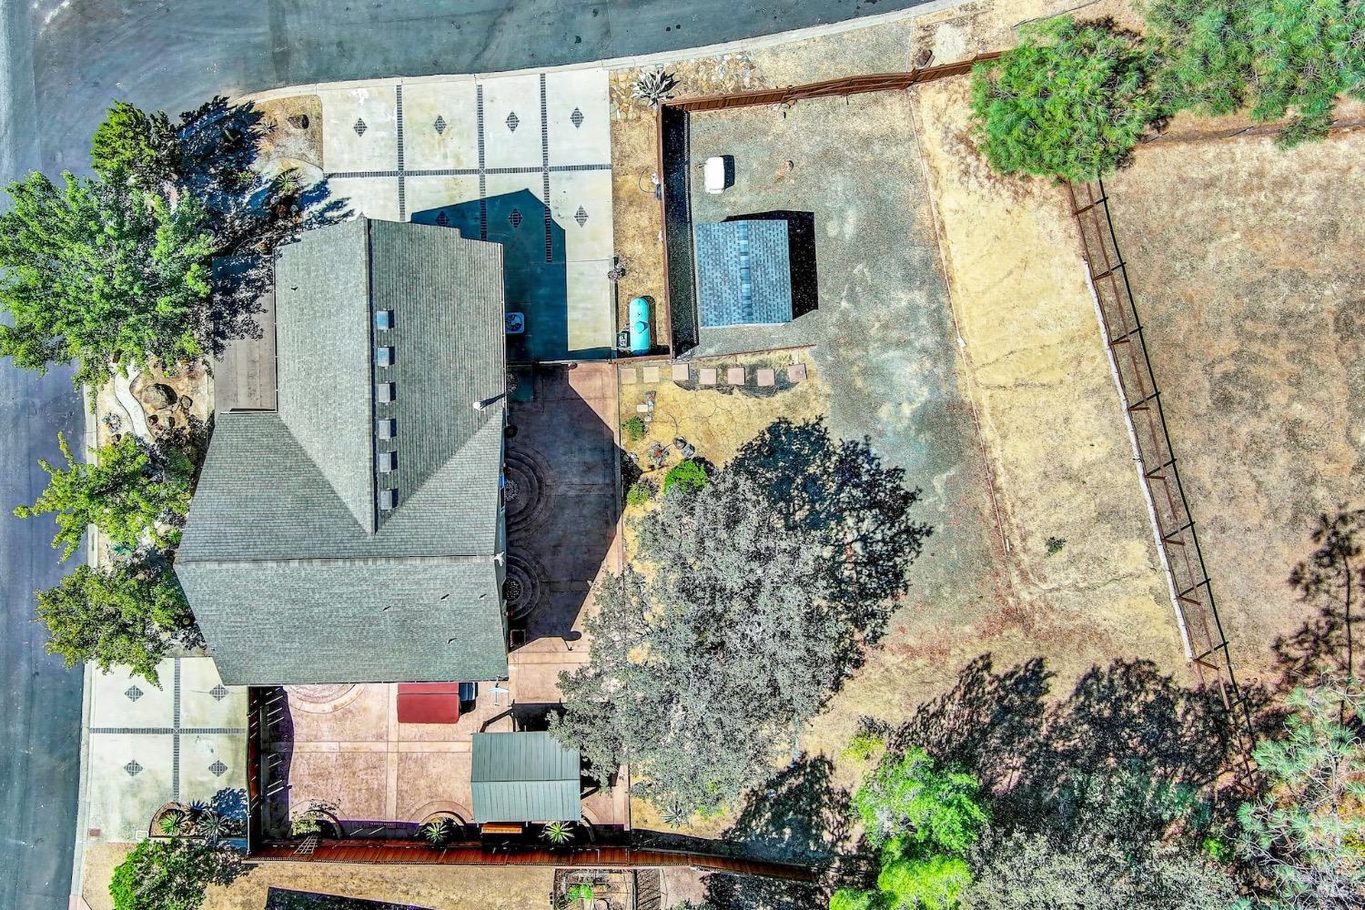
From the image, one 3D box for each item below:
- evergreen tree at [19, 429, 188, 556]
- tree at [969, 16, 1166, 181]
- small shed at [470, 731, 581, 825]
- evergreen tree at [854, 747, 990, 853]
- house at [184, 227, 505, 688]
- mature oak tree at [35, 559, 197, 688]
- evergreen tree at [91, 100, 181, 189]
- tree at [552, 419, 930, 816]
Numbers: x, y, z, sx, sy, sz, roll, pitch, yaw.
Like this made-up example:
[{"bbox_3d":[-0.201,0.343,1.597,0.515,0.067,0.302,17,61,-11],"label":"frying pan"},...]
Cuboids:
[{"bbox_3d":[-20.439,1.427,39.048,5.600,4.200,4.400,0,91,-4],"label":"evergreen tree"},{"bbox_3d":[13.610,-12.699,40.129,6.300,6.500,5.600,0,91,-4],"label":"tree"},{"bbox_3d":[-5.738,11.896,41.128,3.950,2.550,3.350,-1,91,-4],"label":"small shed"},{"bbox_3d":[8.602,12.406,40.558,4.200,5.800,3.500,0,91,-4],"label":"evergreen tree"},{"bbox_3d":[-11.287,0.304,38.389,9.998,6.806,15.674,-1,91,-4],"label":"house"},{"bbox_3d":[-20.021,5.890,39.107,5.200,4.300,4.600,0,91,-4],"label":"mature oak tree"},{"bbox_3d":[-19.104,-10.853,38.878,2.900,4.300,2.900,0,91,-4],"label":"evergreen tree"},{"bbox_3d":[1.299,5.983,38.709,11.400,8.200,12.000,0,91,-4],"label":"tree"}]

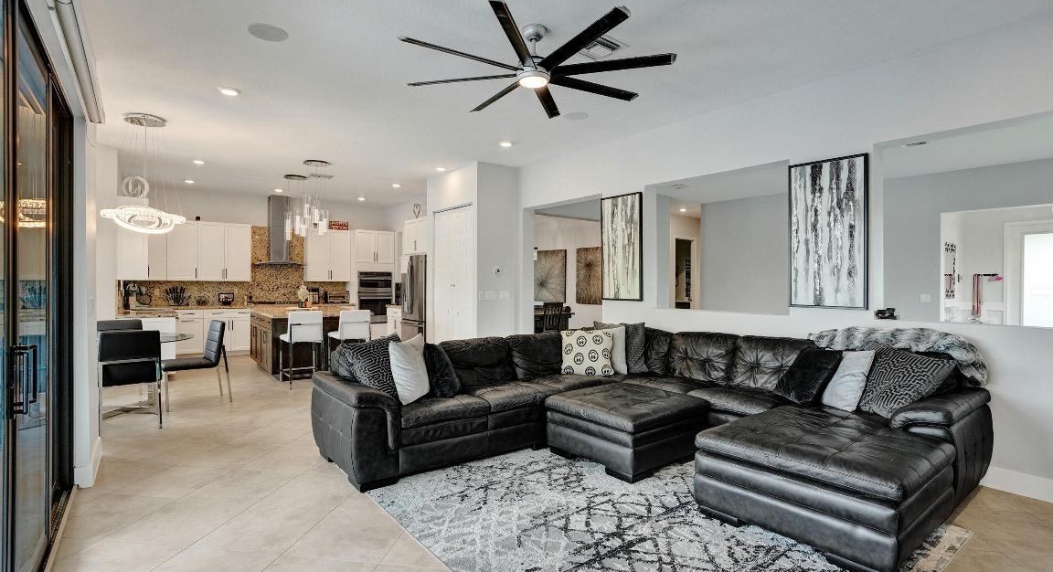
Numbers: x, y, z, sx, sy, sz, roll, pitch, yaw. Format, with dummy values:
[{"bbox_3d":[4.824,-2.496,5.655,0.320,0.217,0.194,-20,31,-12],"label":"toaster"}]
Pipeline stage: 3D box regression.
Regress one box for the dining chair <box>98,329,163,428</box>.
[{"bbox_3d":[-3.715,0.855,4.398,0.430,0.900,0.620,0,0,-39],"label":"dining chair"}]

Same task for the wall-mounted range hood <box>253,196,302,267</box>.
[{"bbox_3d":[-4.869,-1.079,9.218,0.880,1.370,0.490,0,0,-39],"label":"wall-mounted range hood"}]

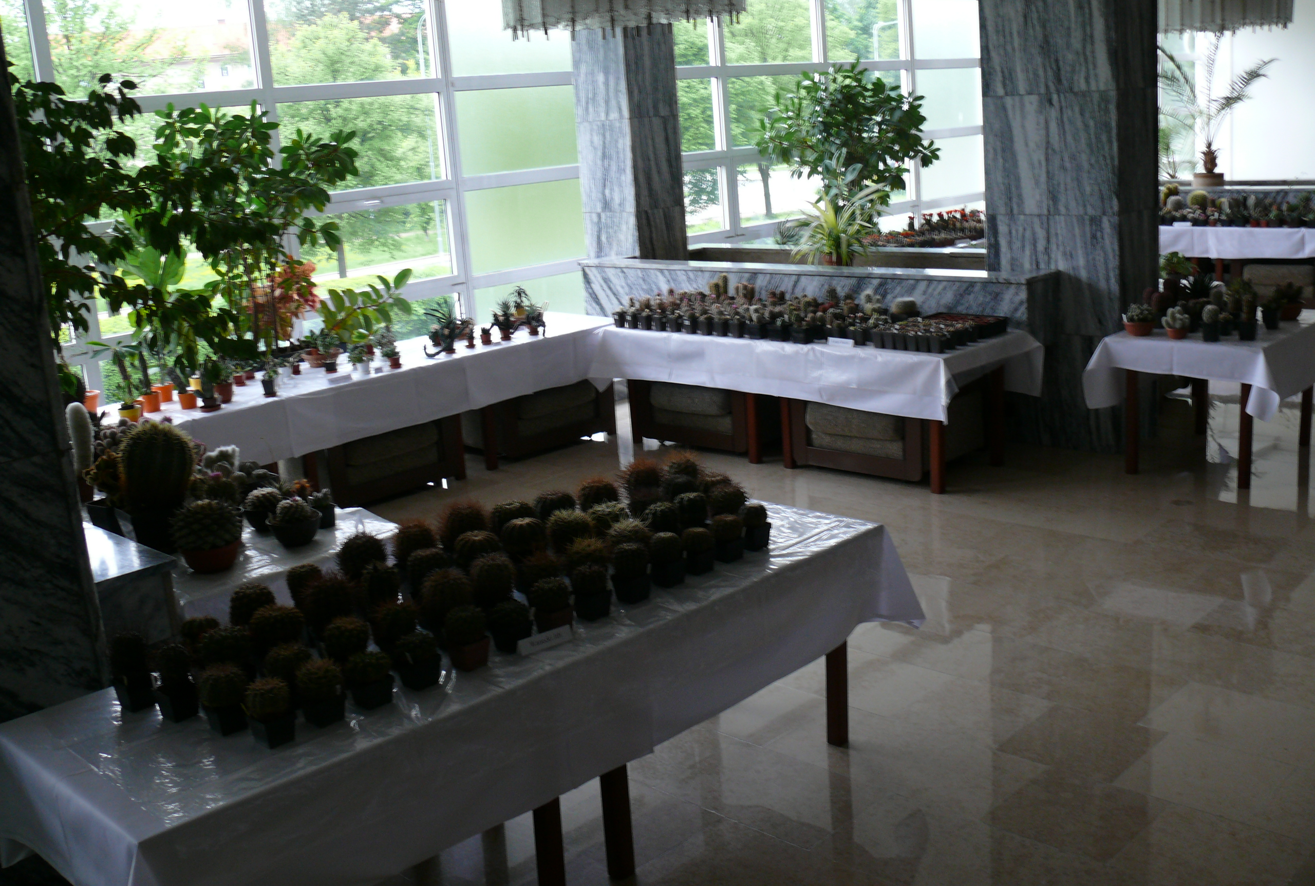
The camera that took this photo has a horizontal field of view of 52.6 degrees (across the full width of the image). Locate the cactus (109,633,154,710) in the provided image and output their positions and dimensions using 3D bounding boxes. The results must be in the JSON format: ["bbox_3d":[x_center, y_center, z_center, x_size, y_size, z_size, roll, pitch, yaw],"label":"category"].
[{"bbox_3d":[-1.171,0.505,2.956,0.091,0.174,0.091,10,20,44],"label":"cactus"}]

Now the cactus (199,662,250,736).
[{"bbox_3d":[-0.935,0.549,2.888,0.103,0.140,0.103,10,19,44],"label":"cactus"}]

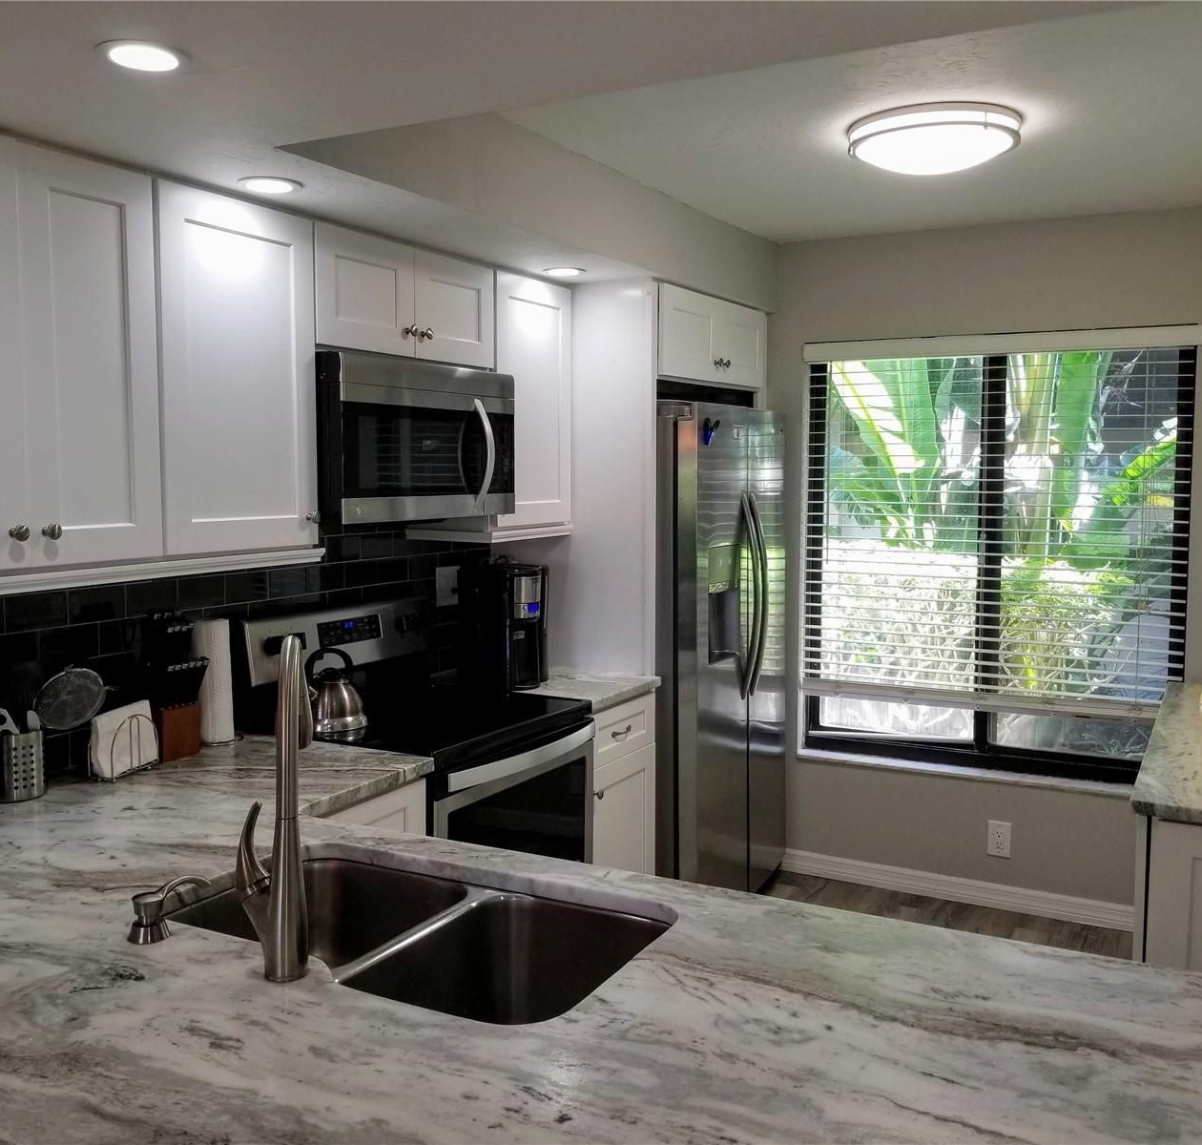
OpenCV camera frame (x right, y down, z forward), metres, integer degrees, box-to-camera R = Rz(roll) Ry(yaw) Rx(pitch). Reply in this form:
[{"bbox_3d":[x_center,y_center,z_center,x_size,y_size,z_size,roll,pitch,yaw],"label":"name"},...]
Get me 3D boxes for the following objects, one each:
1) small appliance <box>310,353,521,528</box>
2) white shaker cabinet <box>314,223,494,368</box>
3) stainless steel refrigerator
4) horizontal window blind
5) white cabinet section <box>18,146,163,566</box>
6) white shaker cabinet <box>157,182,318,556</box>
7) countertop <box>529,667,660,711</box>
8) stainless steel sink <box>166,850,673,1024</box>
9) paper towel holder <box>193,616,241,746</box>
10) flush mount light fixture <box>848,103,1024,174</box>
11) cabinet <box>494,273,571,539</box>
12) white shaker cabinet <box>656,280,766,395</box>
[{"bbox_3d":[-0.584,-0.351,3.064,0.424,0.409,0.754,3,6,28],"label":"small appliance"},{"bbox_3d":[-0.622,-0.703,3.051,0.337,0.294,0.763,3,6,28],"label":"white shaker cabinet"},{"bbox_3d":[0.202,0.316,4.194,0.782,1.801,0.910,3,6,28],"label":"stainless steel refrigerator"},{"bbox_3d":[1.367,-0.160,4.106,1.340,1.330,0.060,3,5,29],"label":"horizontal window blind"},{"bbox_3d":[-1.115,-0.408,2.285,0.328,0.765,0.302,3,6,28],"label":"white cabinet section"},{"bbox_3d":[-0.931,-0.435,2.618,0.325,0.765,0.457,3,5,29],"label":"white shaker cabinet"},{"bbox_3d":[-0.203,0.353,3.601,0.657,0.033,0.427,3,6,28],"label":"countertop"},{"bbox_3d":[-0.279,0.648,1.722,0.736,0.216,0.465,3,6,28],"label":"stainless steel sink"},{"bbox_3d":[-0.944,0.265,2.819,0.125,0.300,0.125,3,5,29],"label":"paper towel holder"},{"bbox_3d":[0.826,-1.057,2.848,0.417,0.091,0.417,3,6,28],"label":"flush mount light fixture"},{"bbox_3d":[-0.339,-0.506,3.602,0.337,0.789,0.452,3,6,28],"label":"cabinet"},{"bbox_3d":[0.139,-0.807,4.130,0.628,0.284,0.961,3,6,28],"label":"white shaker cabinet"}]

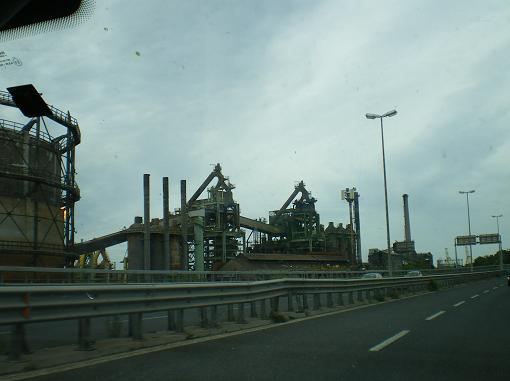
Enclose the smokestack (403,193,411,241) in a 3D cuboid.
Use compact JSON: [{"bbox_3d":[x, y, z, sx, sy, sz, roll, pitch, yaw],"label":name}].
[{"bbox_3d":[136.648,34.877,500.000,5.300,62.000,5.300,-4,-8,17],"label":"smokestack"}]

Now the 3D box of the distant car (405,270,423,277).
[{"bbox_3d":[19.586,10.589,69.000,1.720,1.470,4.100,-5,-8,27],"label":"distant car"}]

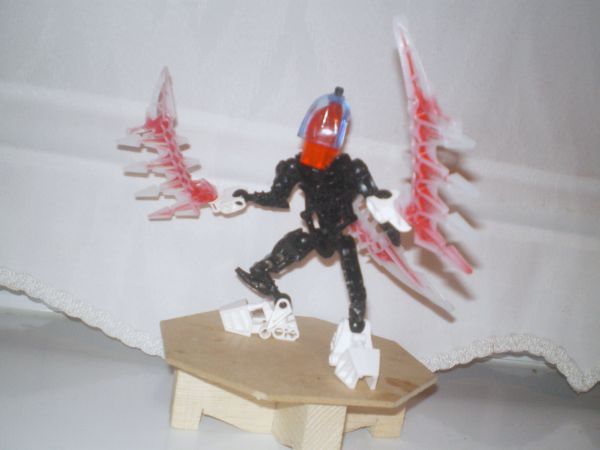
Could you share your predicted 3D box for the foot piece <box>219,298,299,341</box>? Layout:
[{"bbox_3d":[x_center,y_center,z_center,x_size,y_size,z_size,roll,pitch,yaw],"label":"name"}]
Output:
[{"bbox_3d":[-0.023,0.051,0.388,0.047,0.024,0.022,9,9,-5],"label":"foot piece"}]

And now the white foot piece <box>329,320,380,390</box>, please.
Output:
[{"bbox_3d":[0.030,0.067,0.353,0.022,0.024,0.047,7,12,-13],"label":"white foot piece"}]

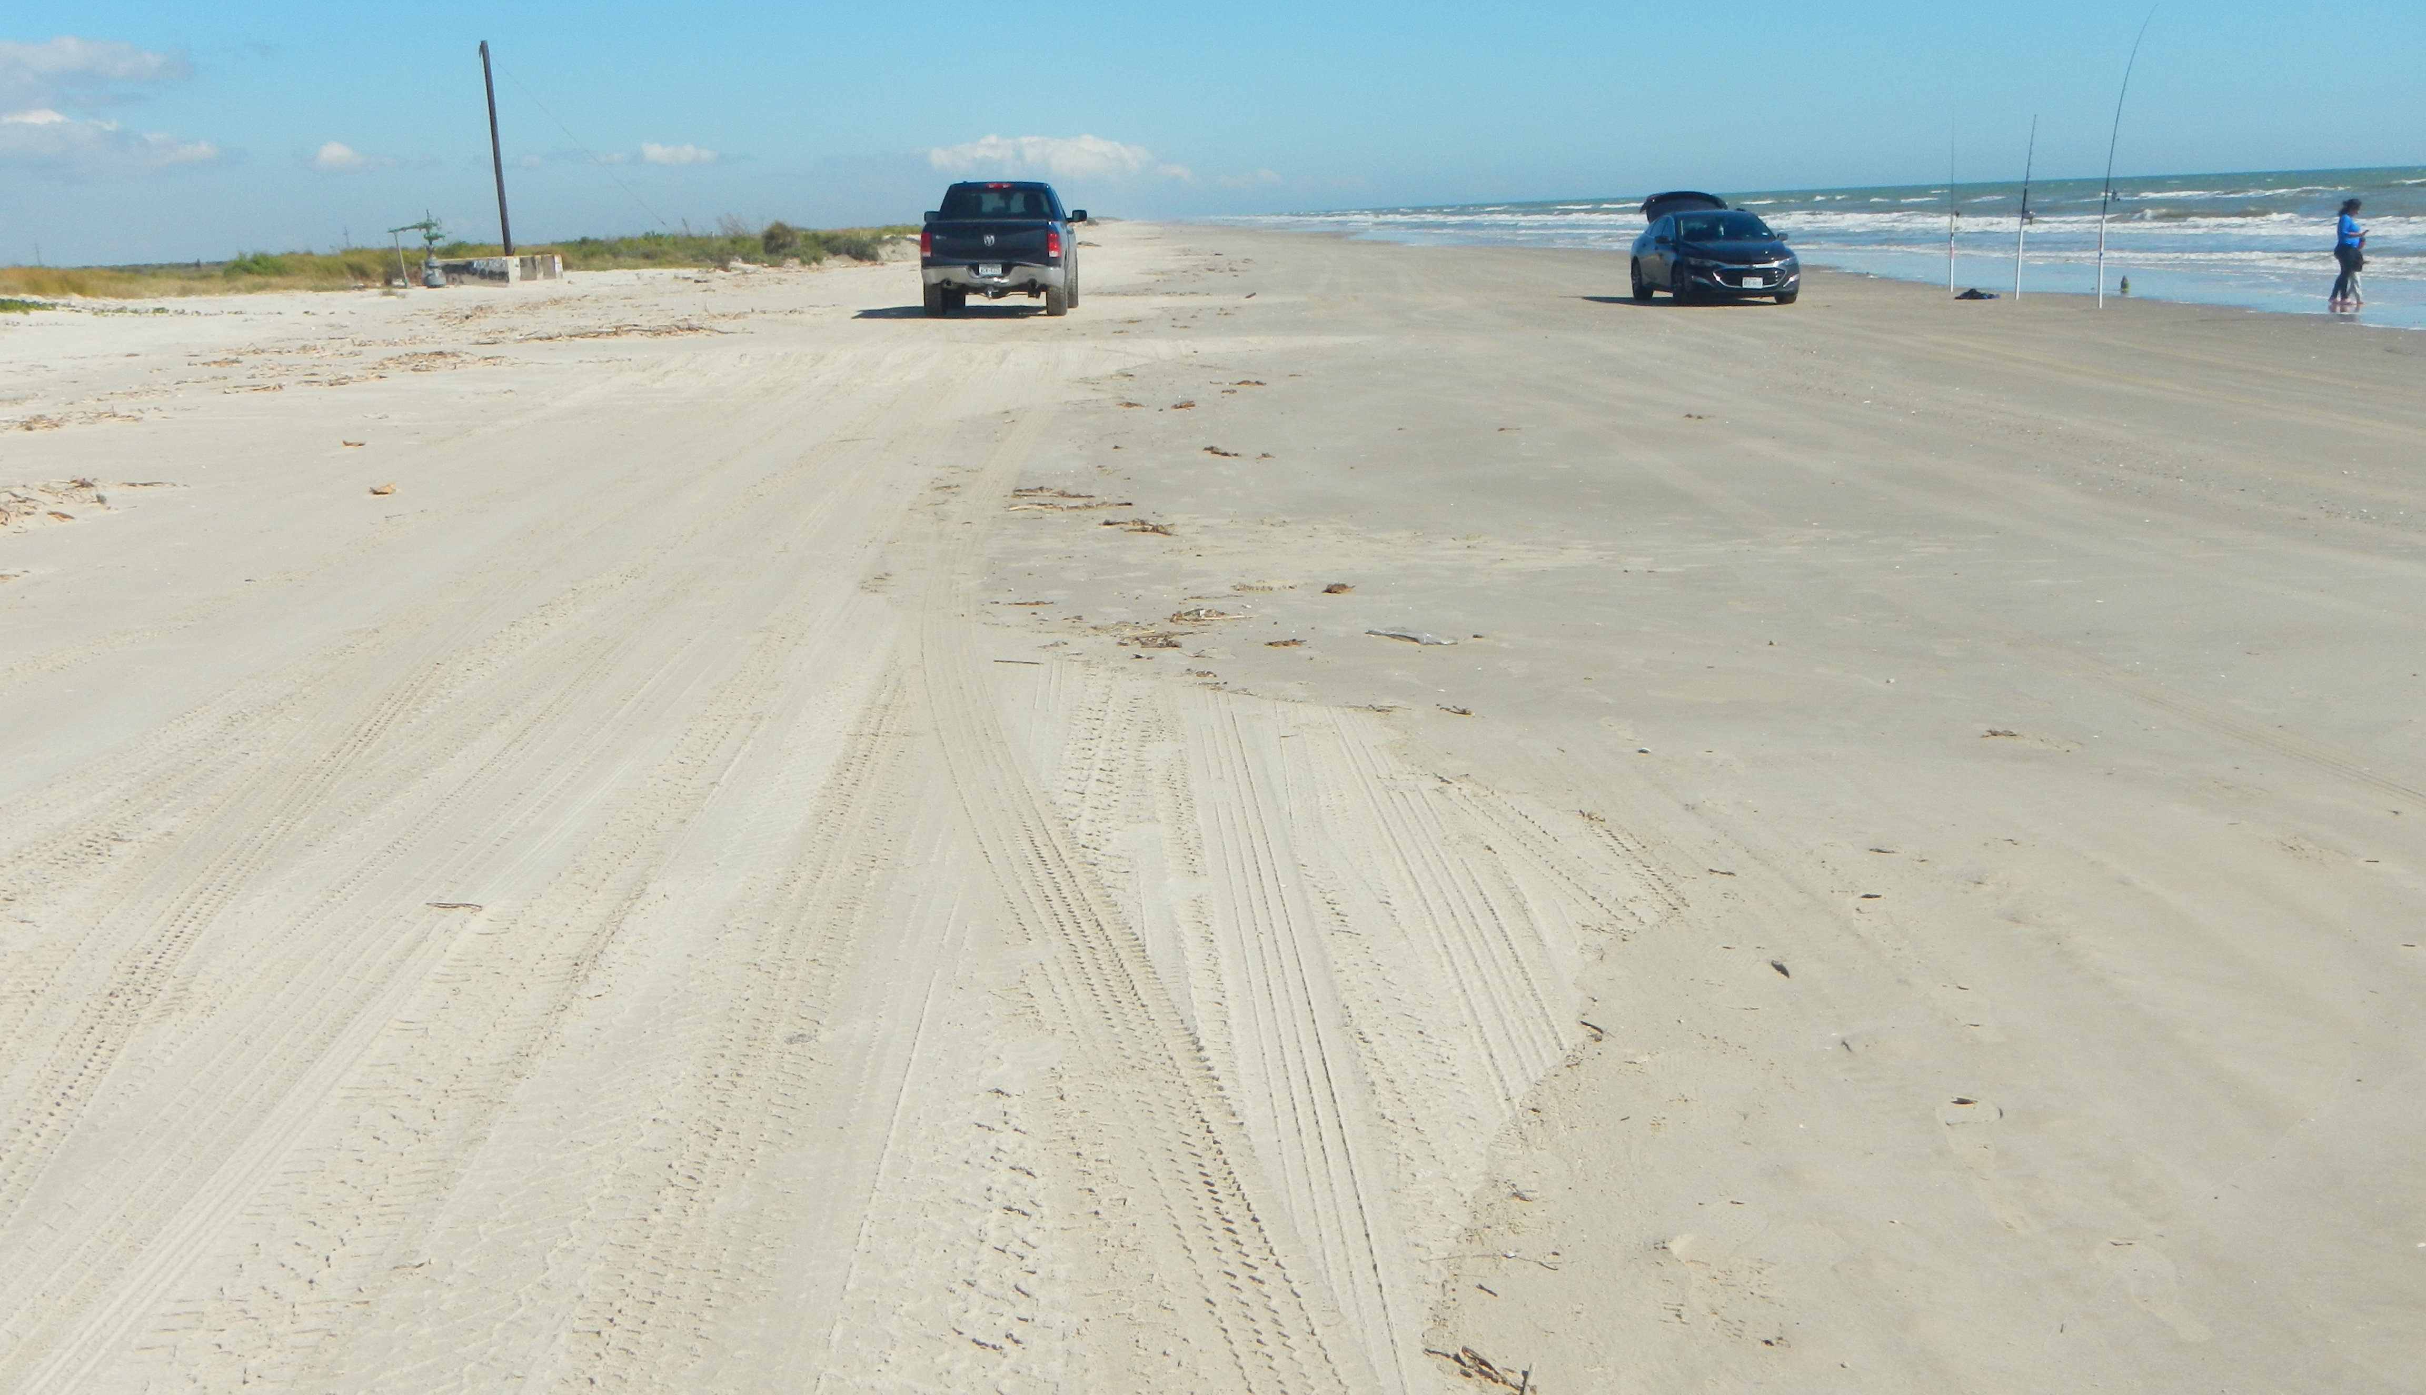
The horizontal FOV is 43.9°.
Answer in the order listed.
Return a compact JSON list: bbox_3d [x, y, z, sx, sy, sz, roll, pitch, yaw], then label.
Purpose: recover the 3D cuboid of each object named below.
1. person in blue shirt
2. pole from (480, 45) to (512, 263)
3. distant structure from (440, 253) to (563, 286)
[{"bbox_3d":[17.634,-6.923,46.807,0.560,1.610,0.480,0,9,15],"label":"person in blue shirt"},{"bbox_3d":[-18.228,-13.703,76.683,0.250,5.810,0.250,-4,9,0],"label":"pole"},{"bbox_3d":[-17.828,-10.671,75.351,2.900,0.750,2.200,-2,9,0],"label":"distant structure"}]

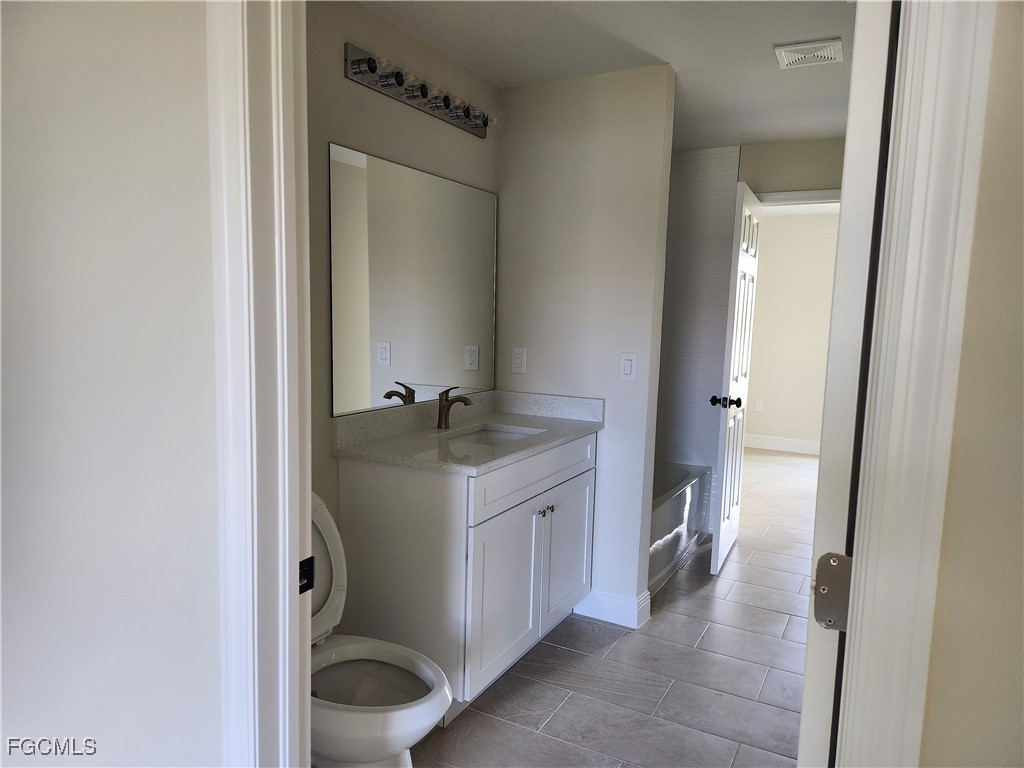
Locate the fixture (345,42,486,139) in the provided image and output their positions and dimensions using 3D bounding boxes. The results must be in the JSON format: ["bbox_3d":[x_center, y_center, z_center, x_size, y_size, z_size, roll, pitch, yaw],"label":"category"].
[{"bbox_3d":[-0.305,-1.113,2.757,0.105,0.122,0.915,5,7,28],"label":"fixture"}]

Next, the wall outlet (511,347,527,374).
[{"bbox_3d":[0.036,-0.107,3.365,0.075,0.116,0.011,5,7,28],"label":"wall outlet"}]

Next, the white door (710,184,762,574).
[{"bbox_3d":[1.296,-0.026,4.072,0.050,2.050,0.755,5,7,25],"label":"white door"}]

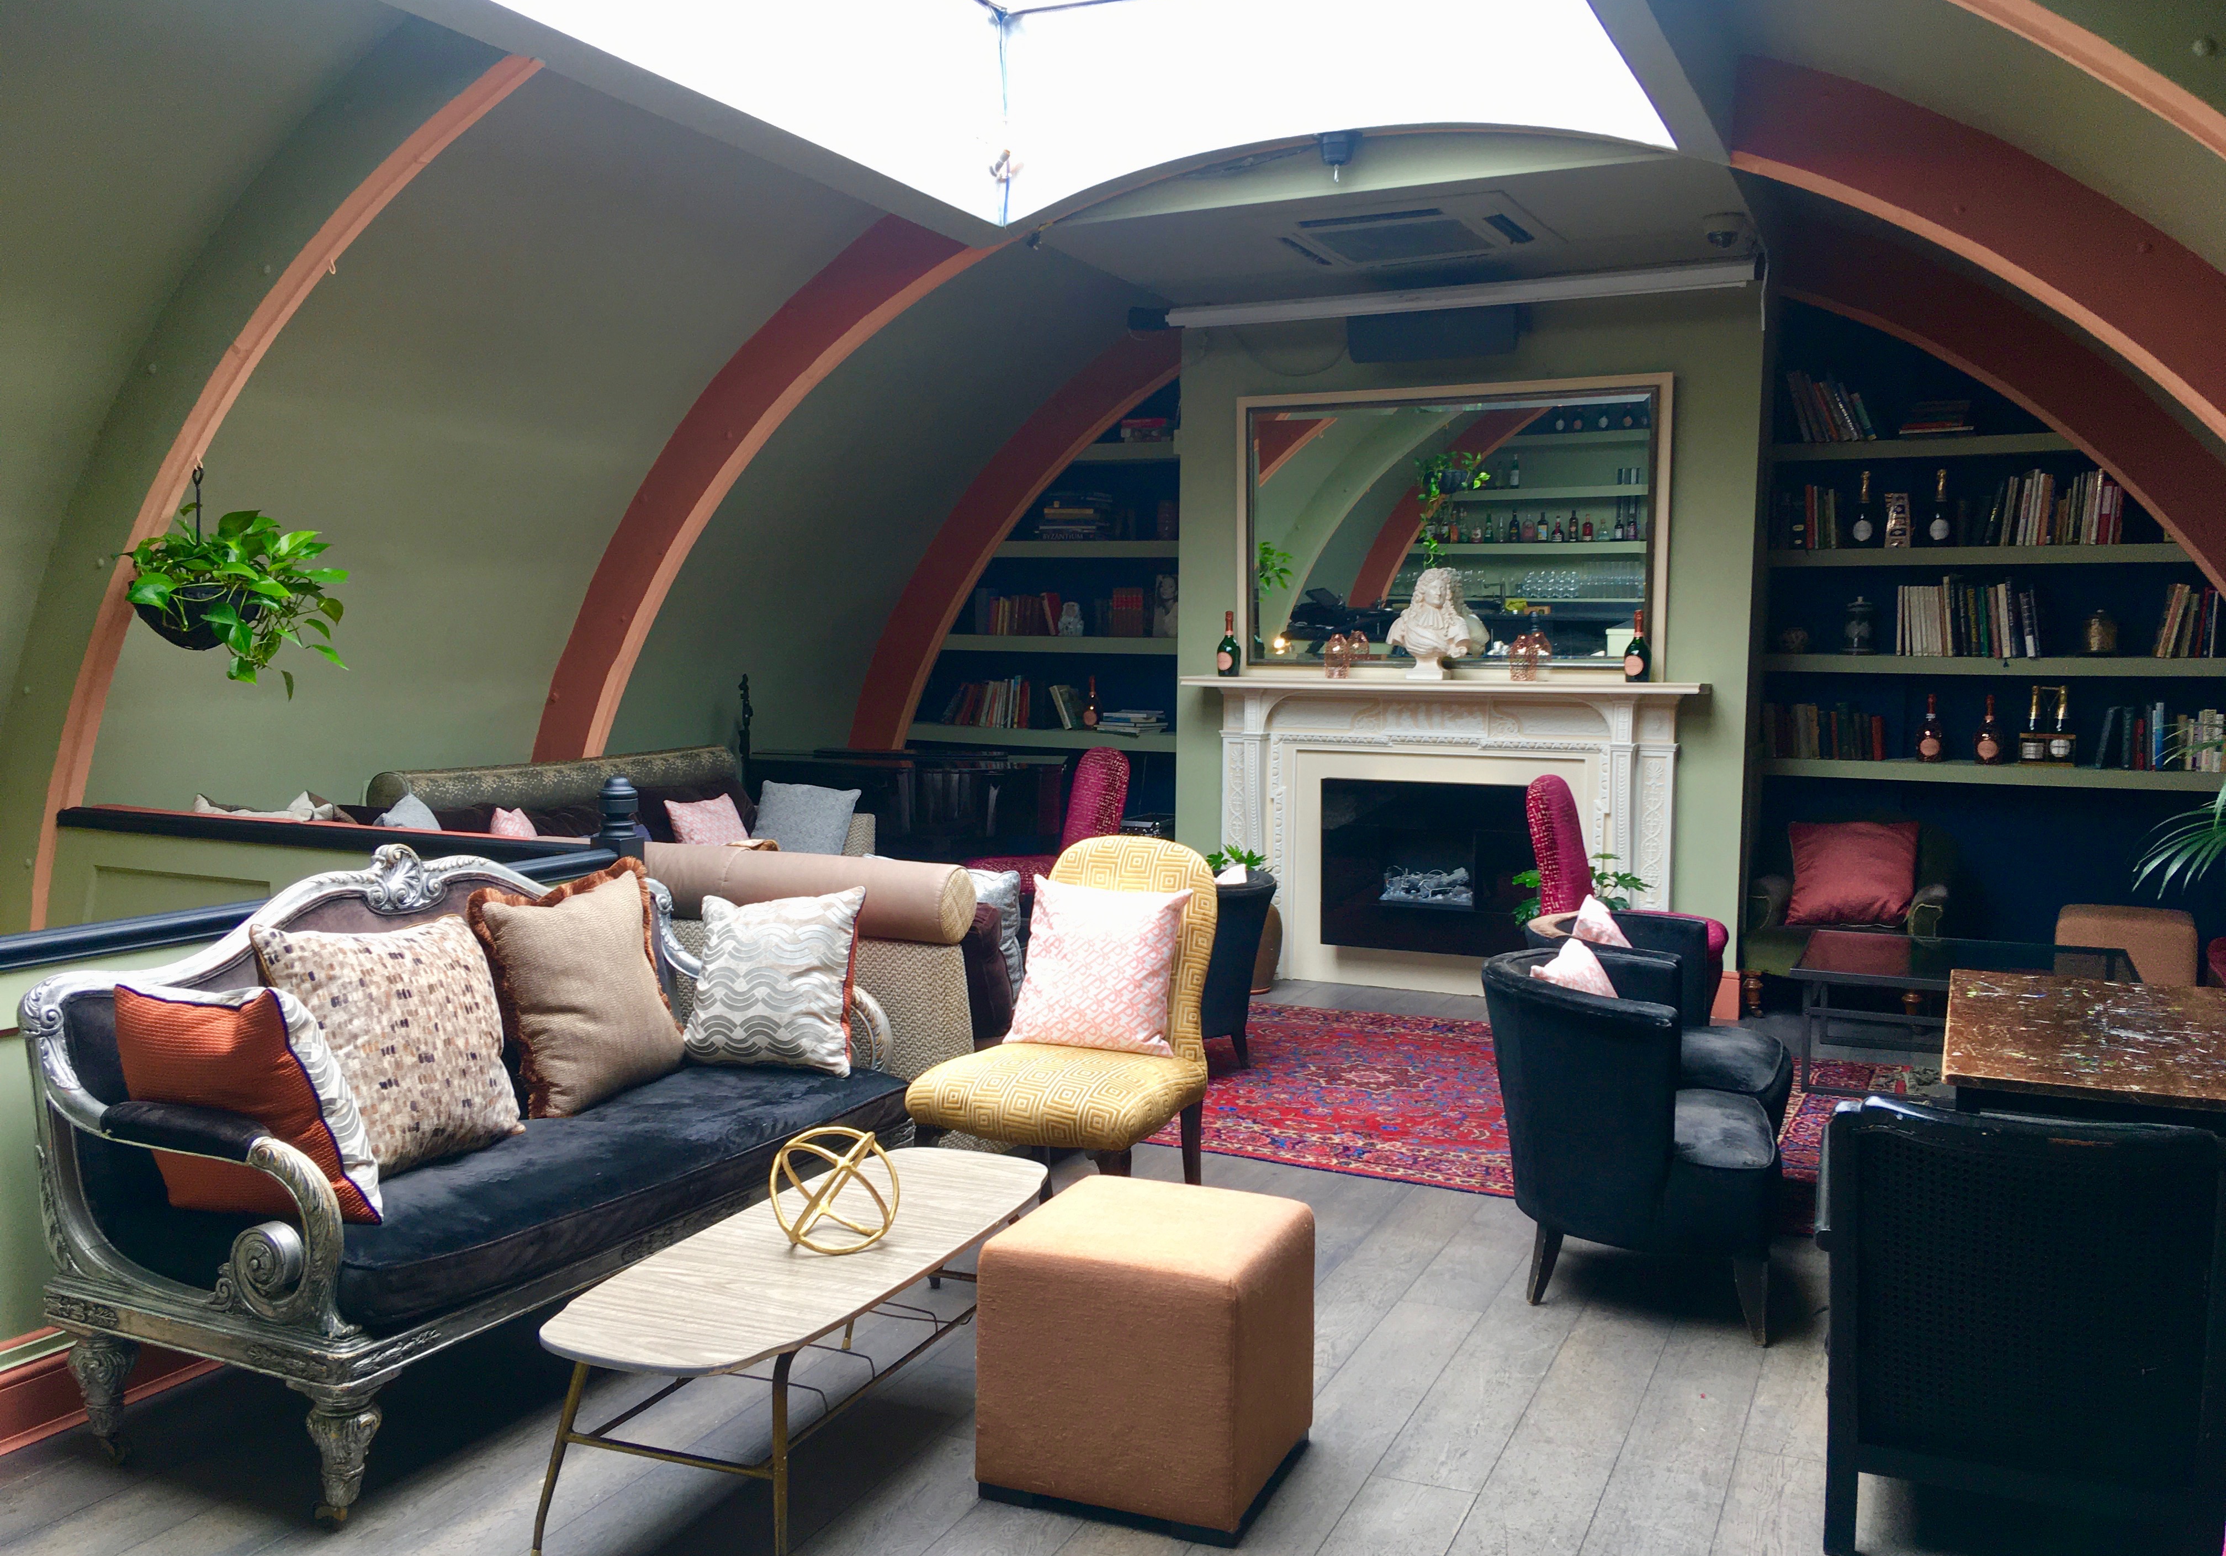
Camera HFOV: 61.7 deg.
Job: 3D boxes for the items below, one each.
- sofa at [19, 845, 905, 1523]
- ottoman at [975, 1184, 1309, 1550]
[{"bbox_3d":[-1.275,0.695,4.221,0.806,1.043,1.975,2,5,25],"label":"sofa"},{"bbox_3d":[0.069,0.983,3.241,0.458,0.444,0.458,2,4,21],"label":"ottoman"}]

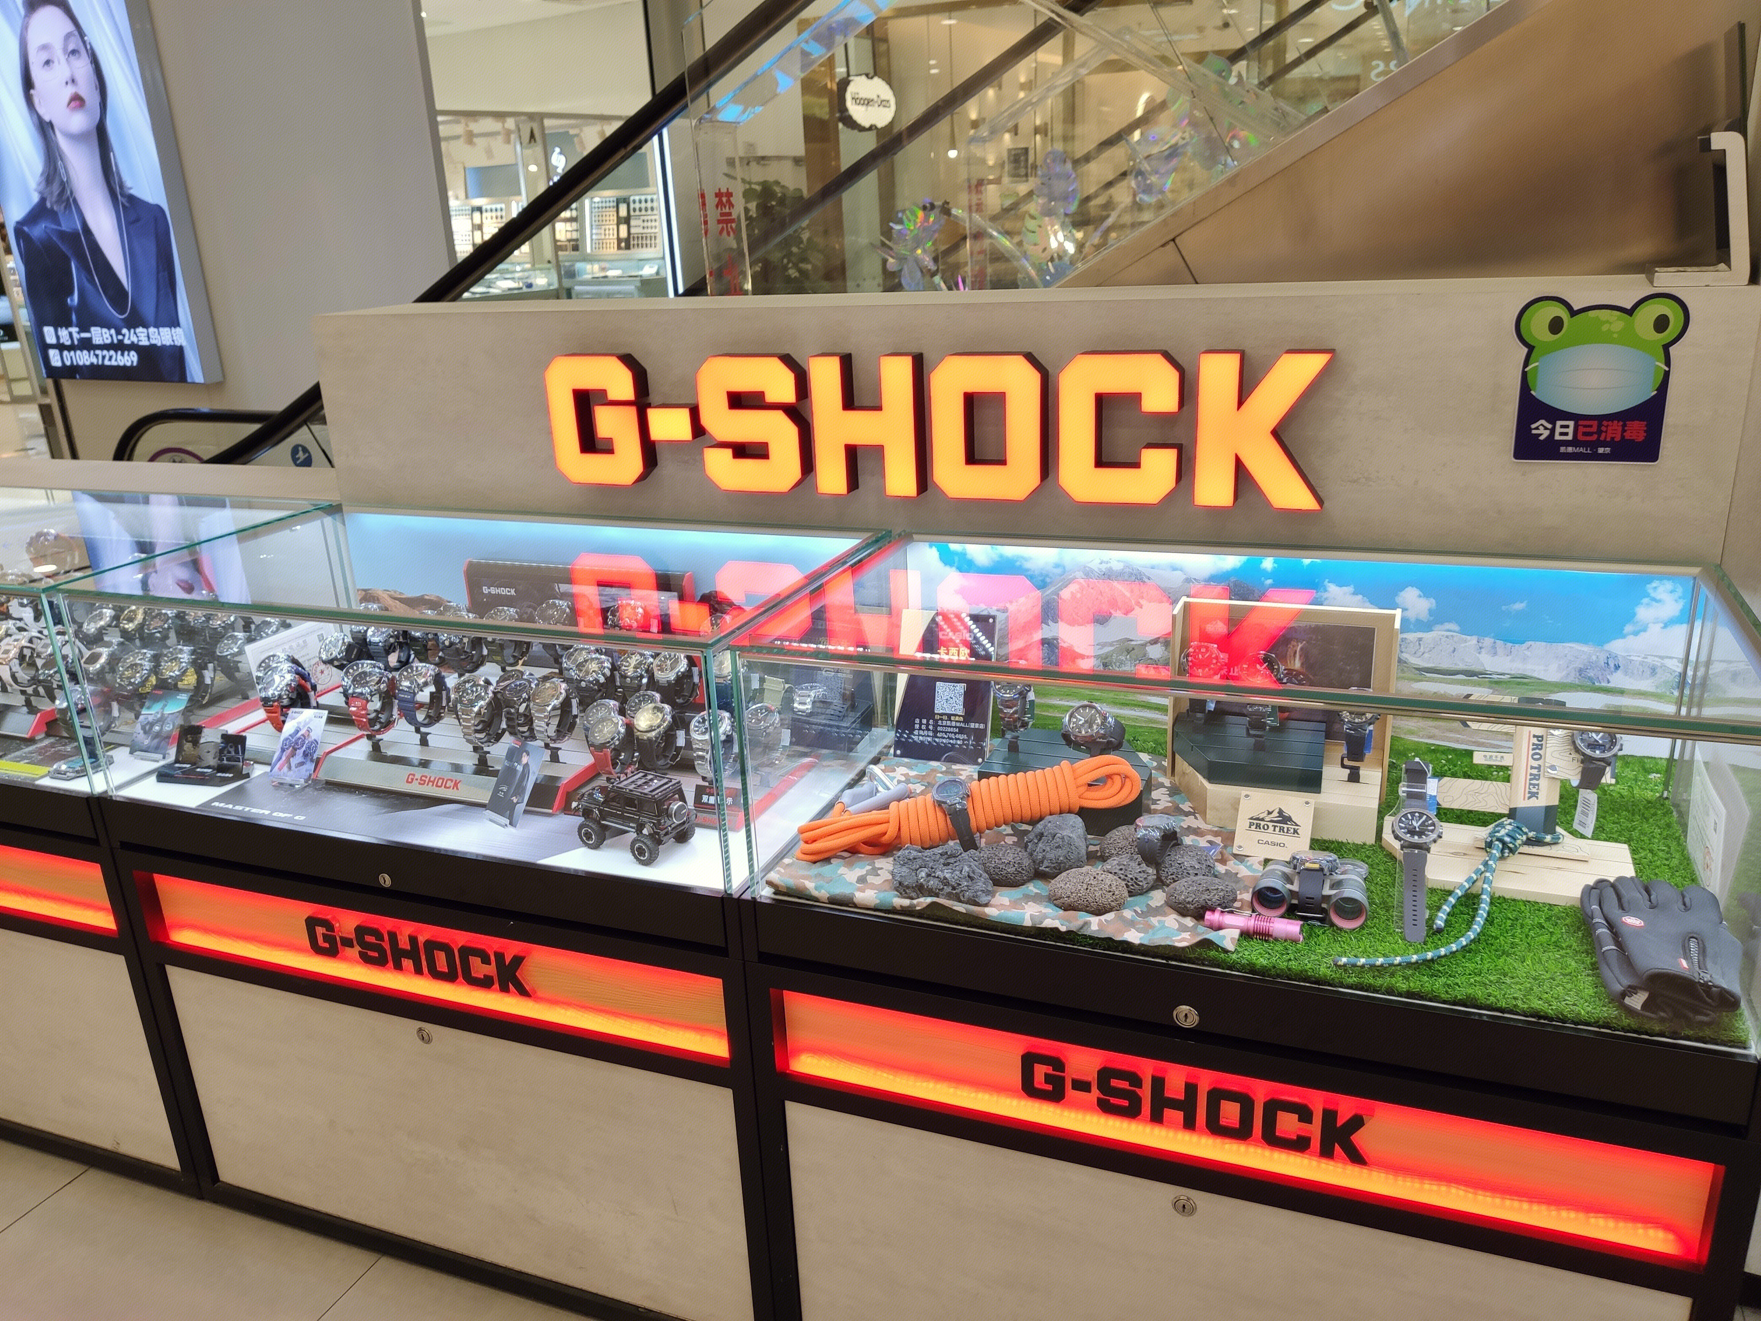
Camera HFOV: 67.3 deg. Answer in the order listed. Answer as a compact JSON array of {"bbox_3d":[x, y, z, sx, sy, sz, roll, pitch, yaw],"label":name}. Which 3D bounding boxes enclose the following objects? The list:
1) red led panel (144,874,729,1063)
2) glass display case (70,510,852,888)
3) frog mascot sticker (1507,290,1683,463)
[{"bbox_3d":[-0.610,0.381,1.738,0.944,0.117,0.040,5,20,21],"label":"red led panel"},{"bbox_3d":[-0.531,0.005,1.847,0.990,0.299,0.525,5,20,21],"label":"glass display case"},{"bbox_3d":[0.794,-0.311,1.472,0.170,0.186,0.008,5,20,21],"label":"frog mascot sticker"}]

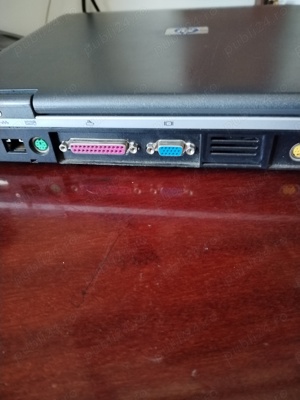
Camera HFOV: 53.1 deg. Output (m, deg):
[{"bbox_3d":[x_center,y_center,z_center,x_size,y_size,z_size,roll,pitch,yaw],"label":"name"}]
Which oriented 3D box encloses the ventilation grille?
[{"bbox_3d":[0.049,-0.030,0.180,0.034,0.021,0.005,3,39,9],"label":"ventilation grille"}]

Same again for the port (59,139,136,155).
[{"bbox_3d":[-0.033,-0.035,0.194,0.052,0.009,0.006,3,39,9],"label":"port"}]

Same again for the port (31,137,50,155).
[{"bbox_3d":[-0.073,-0.037,0.200,0.012,0.012,0.005,3,39,9],"label":"port"}]

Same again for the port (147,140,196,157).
[{"bbox_3d":[0.013,-0.032,0.187,0.030,0.009,0.006,3,39,9],"label":"port"}]

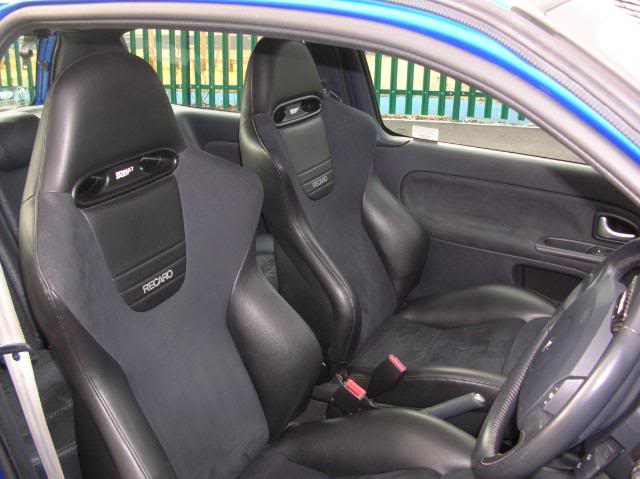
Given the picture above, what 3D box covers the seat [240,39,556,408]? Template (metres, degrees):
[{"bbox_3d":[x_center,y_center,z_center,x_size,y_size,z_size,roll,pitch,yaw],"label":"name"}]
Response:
[{"bbox_3d":[0.220,-0.015,1.661,0.880,0.940,0.540,12,24,27],"label":"seat"}]

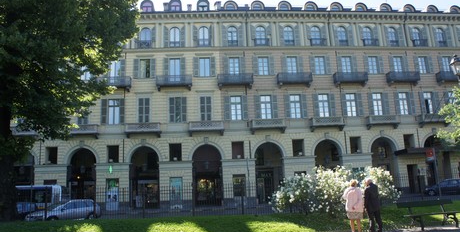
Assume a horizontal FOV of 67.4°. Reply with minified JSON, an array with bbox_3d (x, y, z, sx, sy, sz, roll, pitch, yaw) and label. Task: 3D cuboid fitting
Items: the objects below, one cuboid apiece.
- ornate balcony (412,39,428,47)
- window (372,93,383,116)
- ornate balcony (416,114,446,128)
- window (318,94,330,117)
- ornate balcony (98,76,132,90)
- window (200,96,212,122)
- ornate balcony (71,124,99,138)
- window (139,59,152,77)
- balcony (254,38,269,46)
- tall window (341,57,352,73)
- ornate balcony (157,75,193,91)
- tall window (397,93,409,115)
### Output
[{"bbox_3d":[23.056,-8.775,41.719,1.950,1.020,0.500,-2,-13,-5],"label":"ornate balcony"},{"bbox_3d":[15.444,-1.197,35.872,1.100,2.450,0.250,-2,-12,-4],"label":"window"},{"bbox_3d":[20.923,0.513,35.354,3.350,1.500,0.900,-2,-12,-4],"label":"ornate balcony"},{"bbox_3d":[9.950,-1.058,36.292,1.220,2.600,0.220,-2,-12,-4],"label":"window"},{"bbox_3d":[-11.629,-3.320,34.890,3.350,1.180,1.000,-2,-11,-5],"label":"ornate balcony"},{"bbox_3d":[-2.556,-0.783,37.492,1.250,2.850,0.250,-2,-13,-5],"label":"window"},{"bbox_3d":[-13.225,1.390,30.717,2.932,1.202,0.950,-2,-12,-5],"label":"ornate balcony"},{"bbox_3d":[-8.805,-4.903,36.018,1.260,1.990,0.250,-2,-11,-5],"label":"window"},{"bbox_3d":[3.364,-7.659,36.171,1.505,0.834,0.500,-2,-11,-5],"label":"balcony"},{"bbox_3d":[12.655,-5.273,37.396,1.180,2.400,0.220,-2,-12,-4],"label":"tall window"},{"bbox_3d":[-5.663,-3.347,35.338,3.560,1.350,1.000,-2,-11,-5],"label":"ornate balcony"},{"bbox_3d":[17.139,-1.137,34.352,1.164,2.238,0.250,-2,-12,-5],"label":"tall window"}]

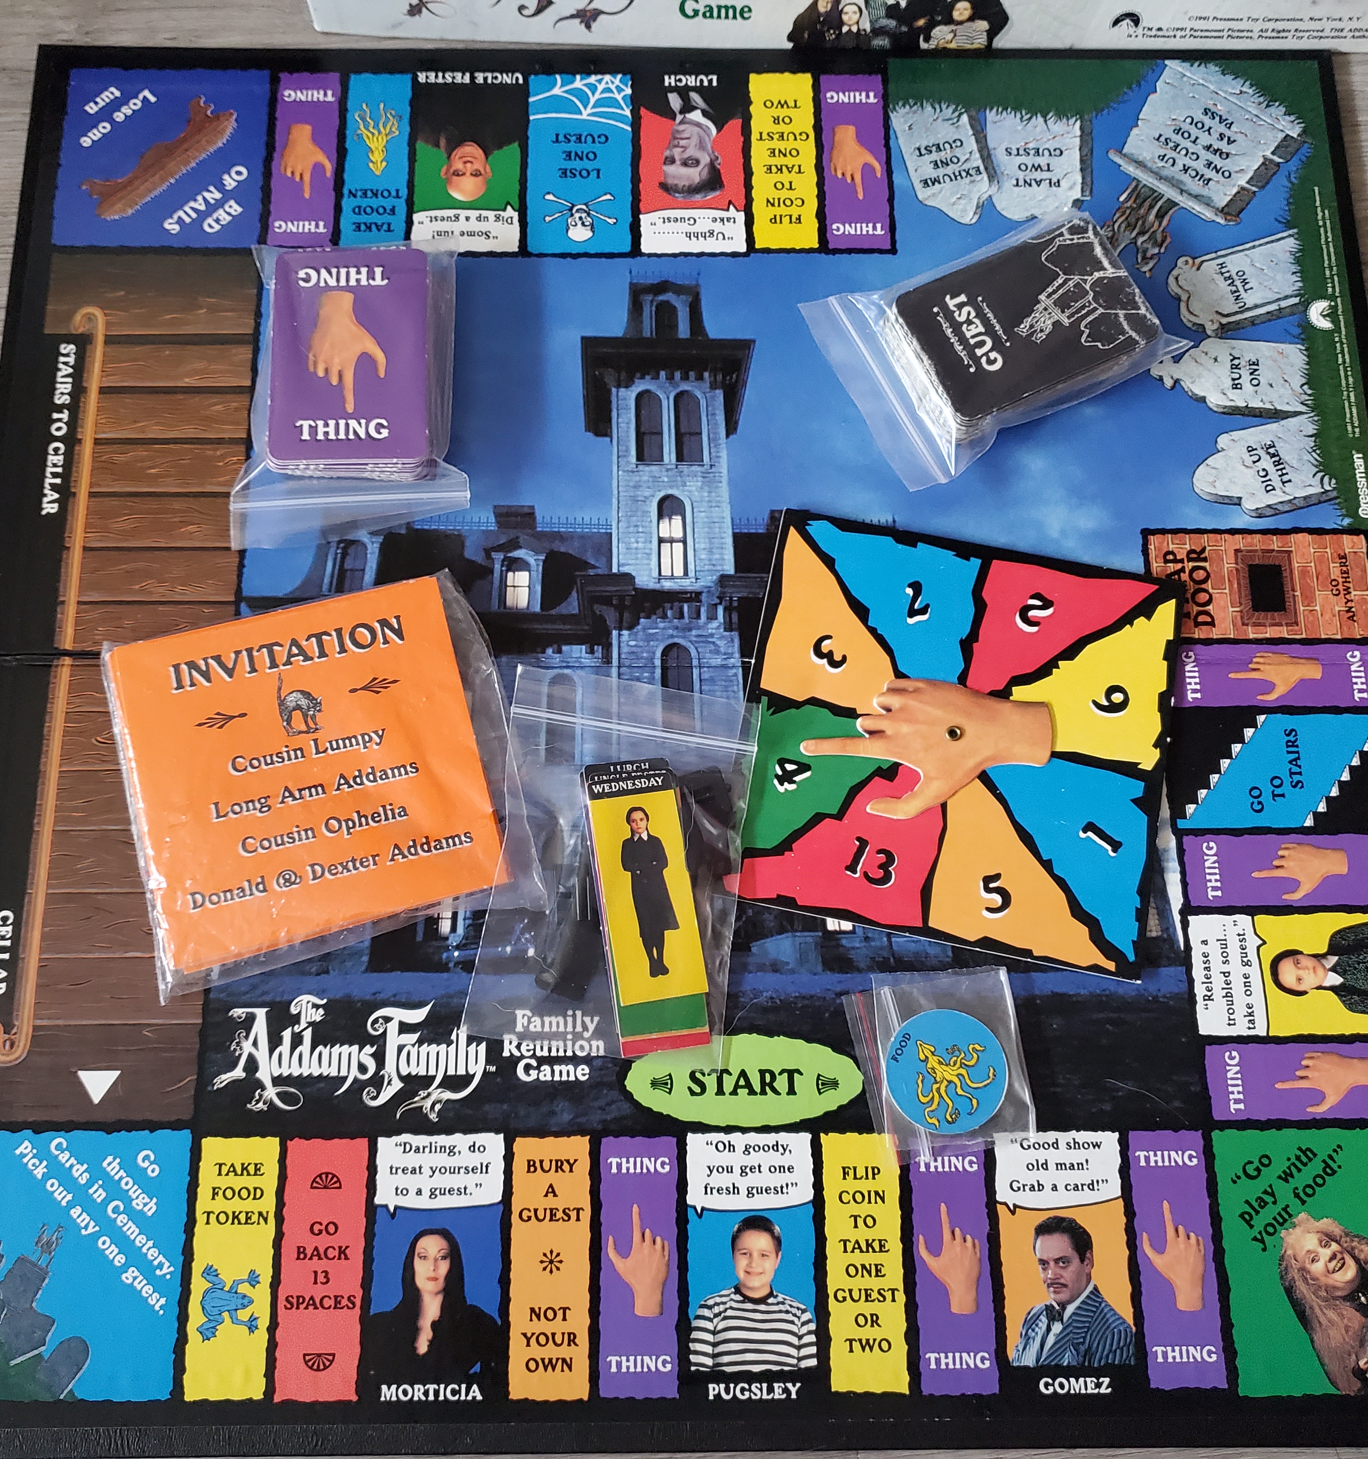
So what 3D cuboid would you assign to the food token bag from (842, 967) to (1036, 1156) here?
[{"bbox_3d":[0.075,0.097,0.423,0.049,0.006,0.049,-10,75,-3],"label":"food token bag"}]

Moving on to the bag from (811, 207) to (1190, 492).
[{"bbox_3d":[0.104,-0.130,0.480,0.108,0.016,0.077,-23,76,-7],"label":"bag"}]

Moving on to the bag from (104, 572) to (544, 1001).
[{"bbox_3d":[-0.115,0.009,0.444,0.105,0.008,0.108,-16,75,-5],"label":"bag"}]

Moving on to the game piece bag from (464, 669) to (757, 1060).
[{"bbox_3d":[-0.020,0.039,0.434,0.076,0.014,0.115,7,75,1],"label":"game piece bag"}]

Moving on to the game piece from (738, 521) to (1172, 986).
[{"bbox_3d":[0.085,0.002,0.450,0.128,0.005,0.132,9,75,2],"label":"game piece"}]

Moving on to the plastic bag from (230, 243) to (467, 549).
[{"bbox_3d":[-0.107,-0.111,0.473,0.075,0.015,0.107,-2,75,-1],"label":"plastic bag"}]

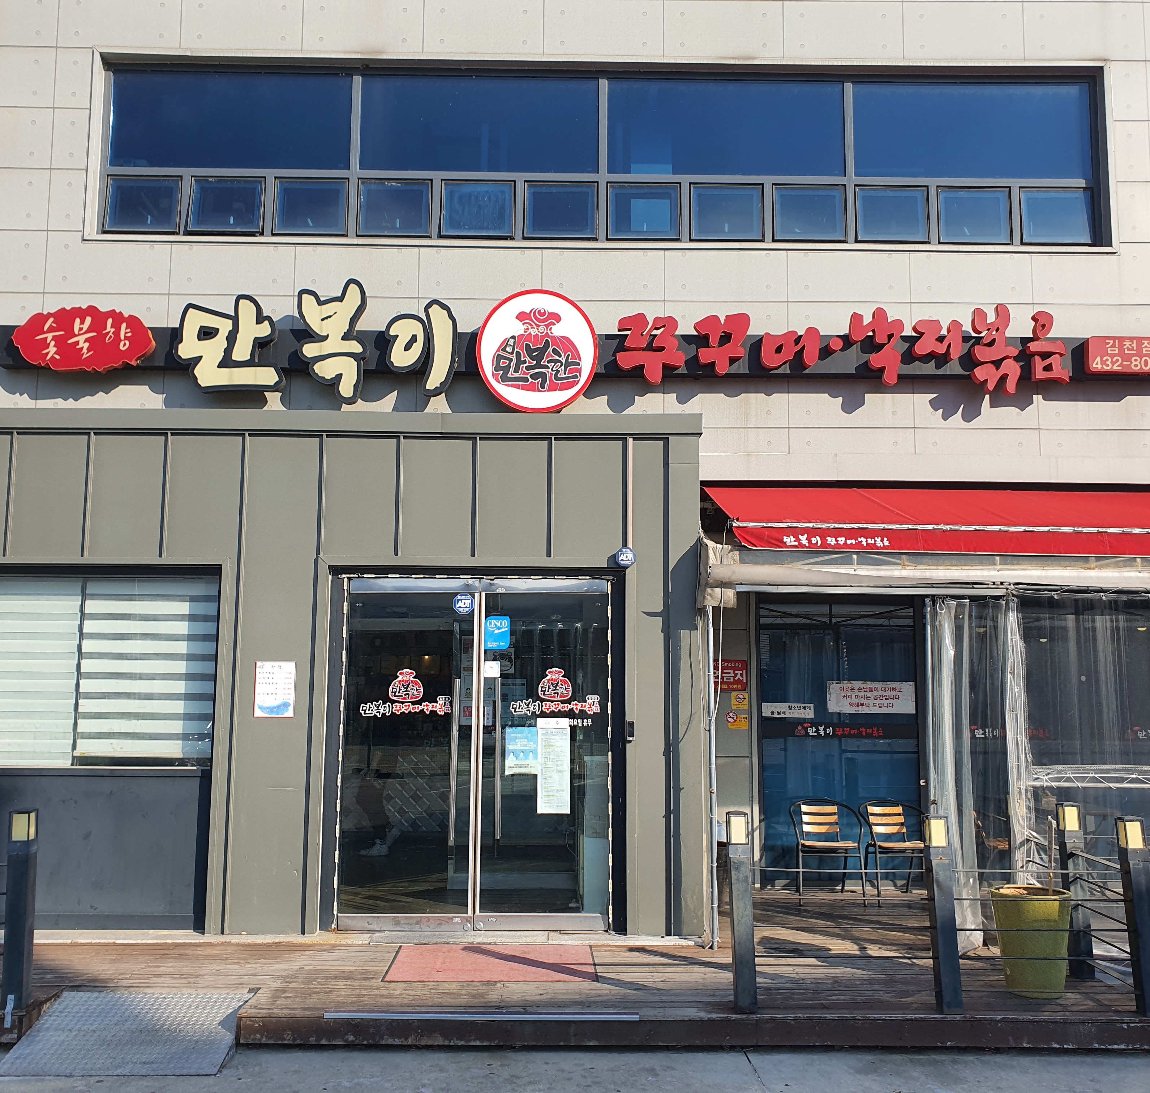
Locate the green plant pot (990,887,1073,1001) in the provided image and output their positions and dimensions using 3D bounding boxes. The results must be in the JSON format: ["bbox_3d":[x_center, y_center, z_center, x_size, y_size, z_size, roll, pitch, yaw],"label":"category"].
[{"bbox_3d":[2.530,2.172,6.039,0.457,0.535,0.457,0,-7,0],"label":"green plant pot"}]

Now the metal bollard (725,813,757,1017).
[{"bbox_3d":[0.863,1.883,5.671,0.105,1.000,0.105,-2,-6,-1],"label":"metal bollard"}]

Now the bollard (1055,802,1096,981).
[{"bbox_3d":[2.904,1.987,6.340,0.105,0.978,0.105,-2,-6,-1],"label":"bollard"}]

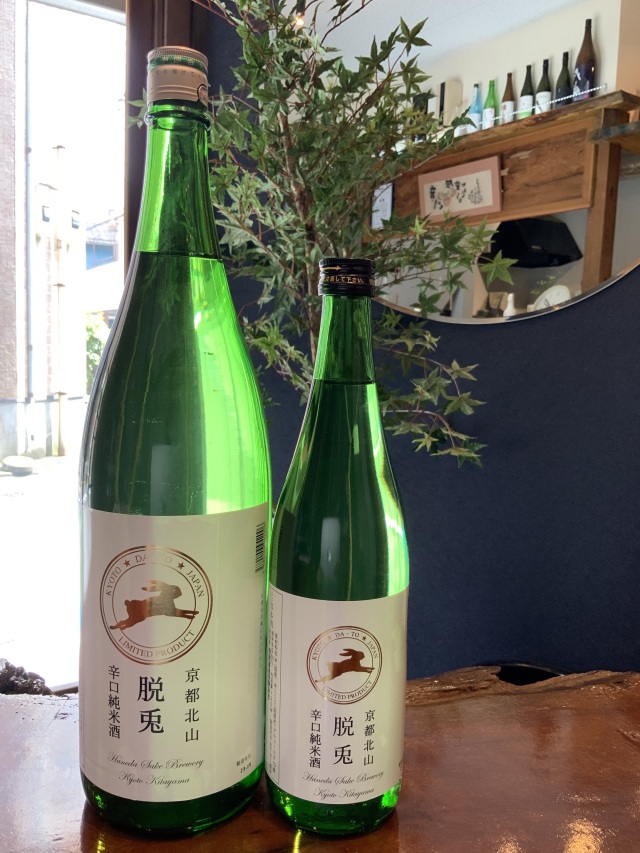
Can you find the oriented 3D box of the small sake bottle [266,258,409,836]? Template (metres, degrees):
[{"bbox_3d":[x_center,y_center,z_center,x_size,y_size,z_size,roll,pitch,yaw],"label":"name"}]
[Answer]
[{"bbox_3d":[0.011,0.061,0.392,0.077,0.298,0.077,1,6,-7],"label":"small sake bottle"}]

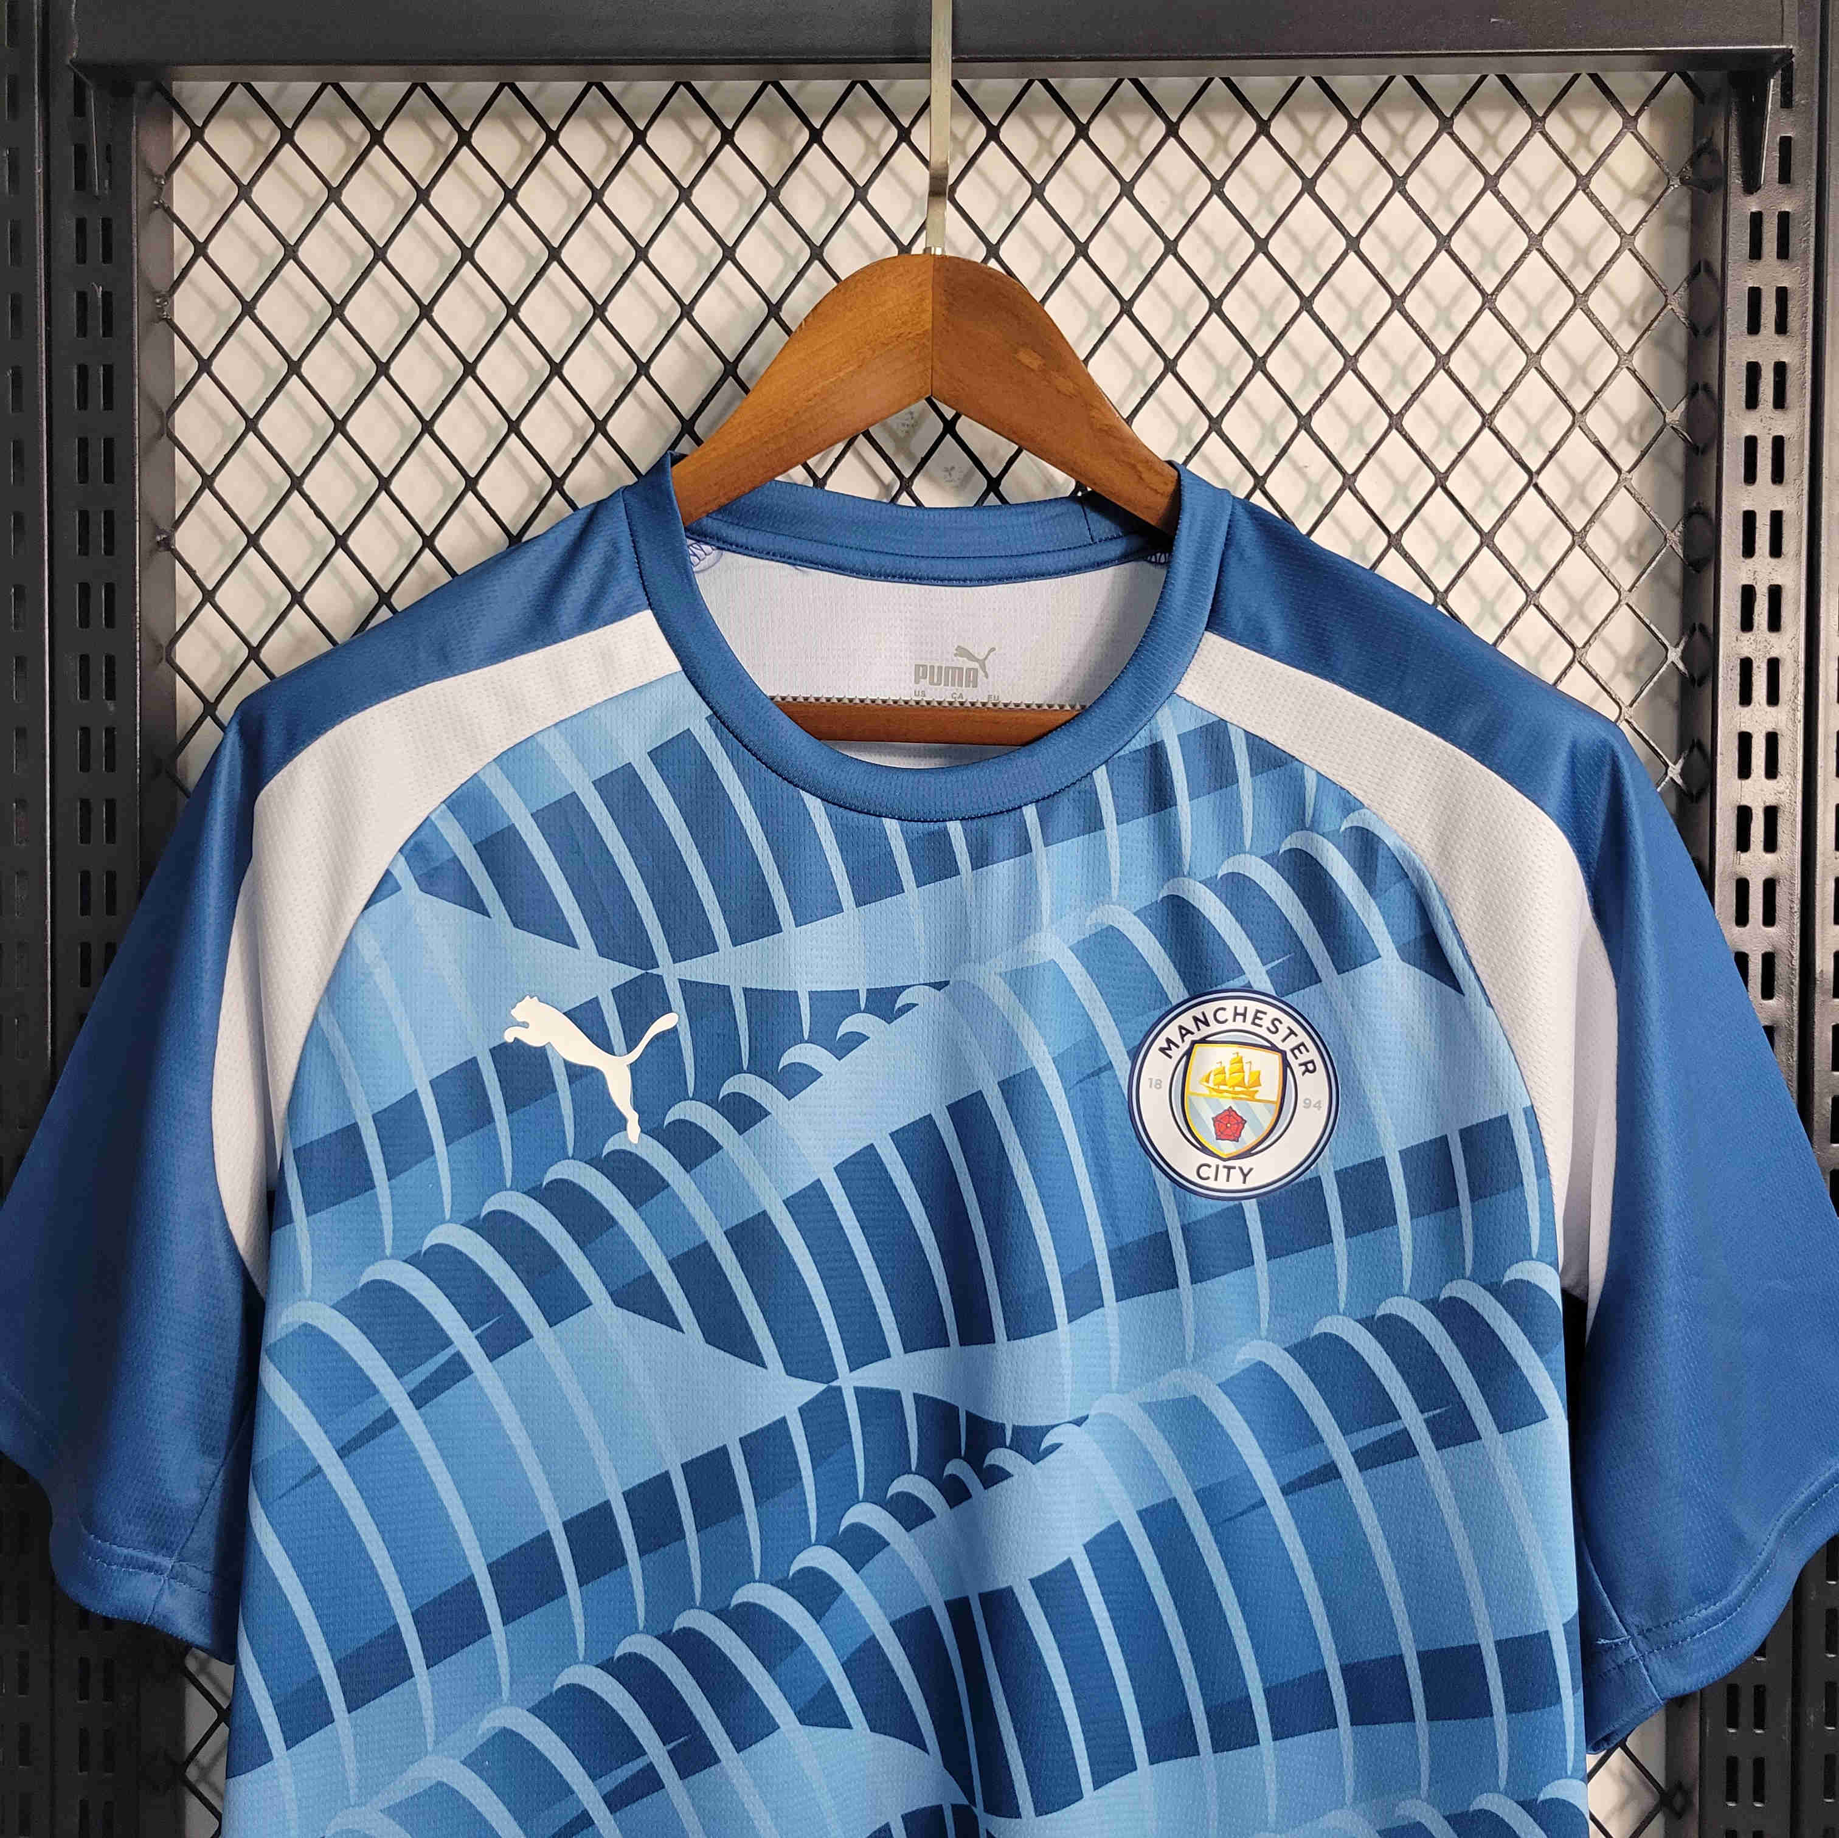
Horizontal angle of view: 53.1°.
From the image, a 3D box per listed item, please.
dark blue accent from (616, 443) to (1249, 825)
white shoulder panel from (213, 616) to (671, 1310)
[{"bbox_3d":[0.003,-0.104,0.680,0.222,0.138,0.070,0,2,0],"label":"dark blue accent"},{"bbox_3d":[-0.172,0.011,0.677,0.171,0.248,0.075,0,2,0],"label":"white shoulder panel"}]

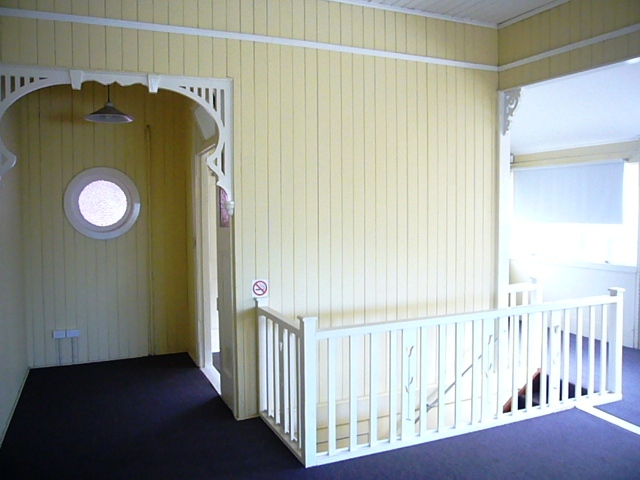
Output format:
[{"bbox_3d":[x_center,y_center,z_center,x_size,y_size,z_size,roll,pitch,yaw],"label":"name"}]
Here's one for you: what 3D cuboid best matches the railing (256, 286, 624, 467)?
[{"bbox_3d":[1.028,0.872,4.135,2.838,0.932,0.916,-2,5,-24],"label":"railing"}]

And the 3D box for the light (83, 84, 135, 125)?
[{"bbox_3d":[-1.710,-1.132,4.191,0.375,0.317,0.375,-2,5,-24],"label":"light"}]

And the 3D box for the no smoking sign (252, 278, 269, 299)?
[{"bbox_3d":[-0.448,0.377,3.943,0.116,0.145,0.008,-2,5,-24],"label":"no smoking sign"}]

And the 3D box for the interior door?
[{"bbox_3d":[-0.744,0.335,4.156,0.045,2.038,0.528,-2,5,-24],"label":"interior door"}]

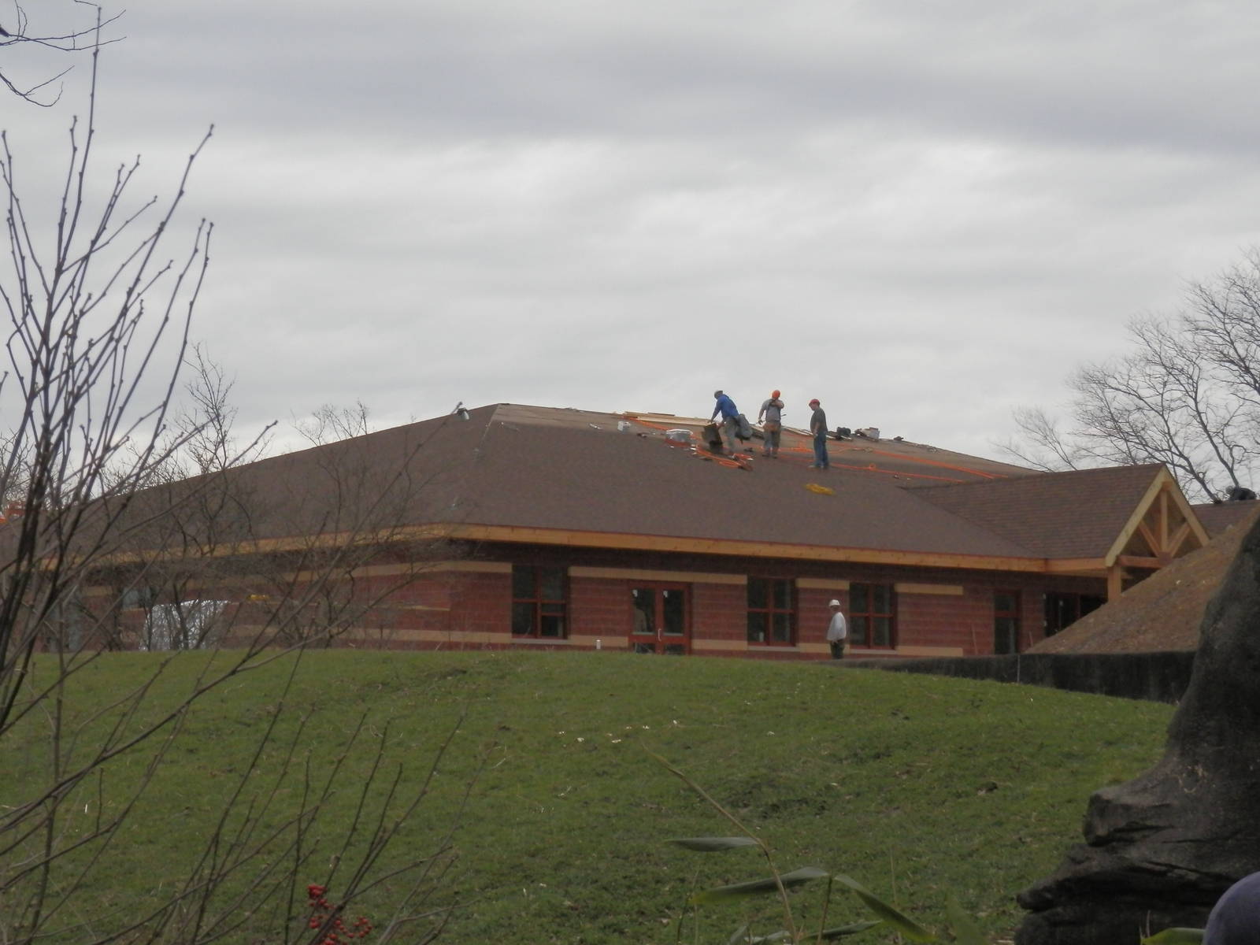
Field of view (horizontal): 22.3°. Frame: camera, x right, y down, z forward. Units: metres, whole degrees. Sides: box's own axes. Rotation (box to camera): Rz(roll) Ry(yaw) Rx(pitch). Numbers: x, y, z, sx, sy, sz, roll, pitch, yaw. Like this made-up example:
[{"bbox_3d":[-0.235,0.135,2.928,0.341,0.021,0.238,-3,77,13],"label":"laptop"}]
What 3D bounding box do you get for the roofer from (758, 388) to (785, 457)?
[{"bbox_3d":[3.616,-1.235,82.000,0.680,1.750,0.480,-1,-5,11],"label":"roofer"}]

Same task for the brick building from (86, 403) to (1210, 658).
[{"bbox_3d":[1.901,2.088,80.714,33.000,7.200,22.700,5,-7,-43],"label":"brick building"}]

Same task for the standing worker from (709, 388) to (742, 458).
[{"bbox_3d":[2.433,-1.229,80.800,0.820,1.690,0.580,0,-5,-3],"label":"standing worker"}]

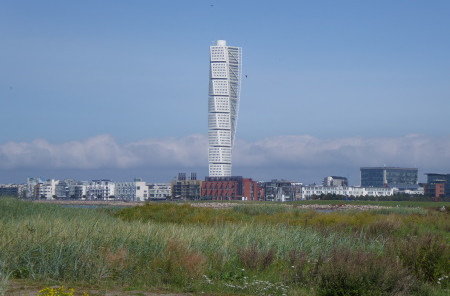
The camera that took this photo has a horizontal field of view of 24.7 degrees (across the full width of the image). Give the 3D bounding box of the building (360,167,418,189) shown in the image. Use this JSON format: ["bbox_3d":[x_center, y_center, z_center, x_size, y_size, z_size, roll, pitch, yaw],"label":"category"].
[{"bbox_3d":[188.630,41.460,1180.000,62.000,37.480,22.000,-1,-3,20],"label":"building"}]

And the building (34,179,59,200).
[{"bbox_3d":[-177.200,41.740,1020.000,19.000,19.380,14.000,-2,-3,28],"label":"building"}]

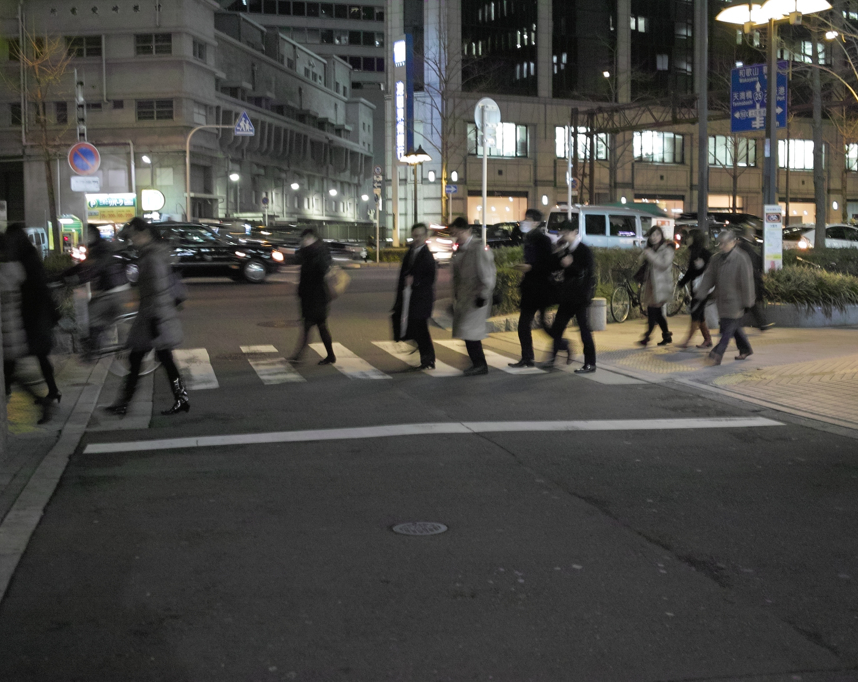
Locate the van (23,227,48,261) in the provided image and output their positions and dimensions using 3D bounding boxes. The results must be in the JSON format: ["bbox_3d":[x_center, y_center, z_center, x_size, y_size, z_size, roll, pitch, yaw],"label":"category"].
[{"bbox_3d":[-17.563,-3.967,50.000,1.700,1.950,4.400,0,5,9],"label":"van"}]

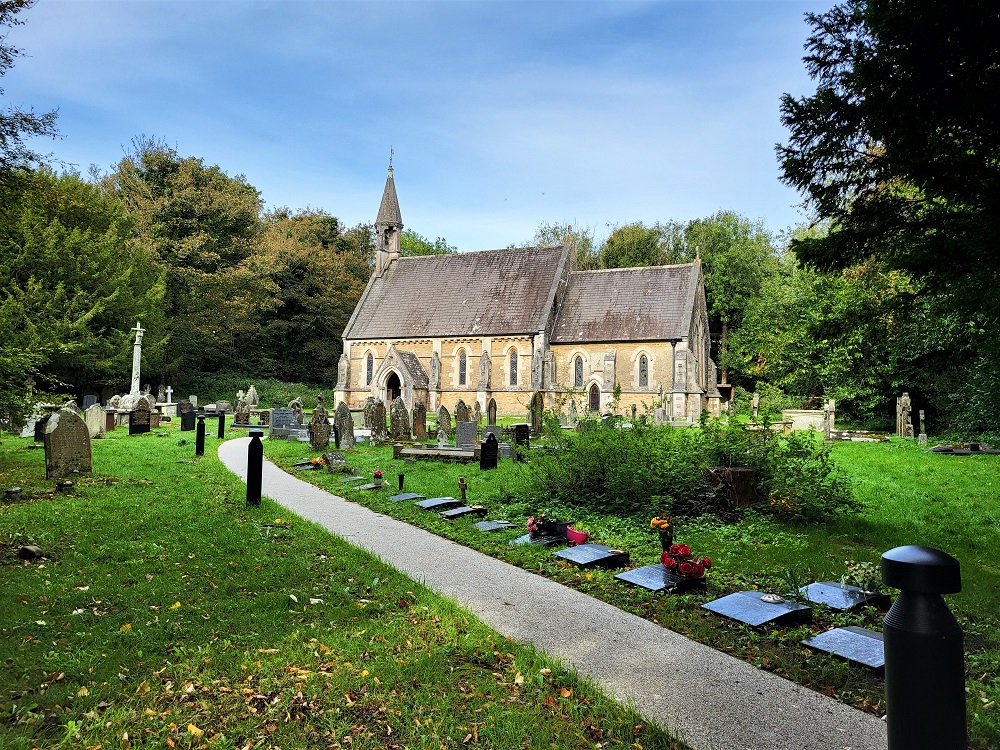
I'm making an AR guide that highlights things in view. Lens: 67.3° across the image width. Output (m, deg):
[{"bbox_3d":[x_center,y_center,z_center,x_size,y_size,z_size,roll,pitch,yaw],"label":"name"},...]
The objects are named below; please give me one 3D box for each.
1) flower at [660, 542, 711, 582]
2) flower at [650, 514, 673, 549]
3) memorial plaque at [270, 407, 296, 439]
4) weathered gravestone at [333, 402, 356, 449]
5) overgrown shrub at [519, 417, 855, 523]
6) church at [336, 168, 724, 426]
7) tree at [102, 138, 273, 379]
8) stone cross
[{"bbox_3d":[1.440,1.440,5.800,0.390,0.300,0.350,0,-4,10],"label":"flower"},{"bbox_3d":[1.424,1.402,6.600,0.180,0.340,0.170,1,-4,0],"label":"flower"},{"bbox_3d":[-8.089,1.789,28.000,0.240,1.200,1.000,-2,-5,38],"label":"memorial plaque"},{"bbox_3d":[-4.844,1.589,23.400,0.170,1.420,0.680,-1,-4,32],"label":"weathered gravestone"},{"bbox_3d":[2.694,1.283,11.400,4.300,1.350,3.000,1,-4,0],"label":"overgrown shrub"},{"bbox_3d":[1.754,-7.311,54.806,26.700,20.614,12.700,-1,-4,23],"label":"church"},{"bbox_3d":[-24.131,-8.224,58.000,12.500,19.500,12.000,2,-4,-16],"label":"tree"},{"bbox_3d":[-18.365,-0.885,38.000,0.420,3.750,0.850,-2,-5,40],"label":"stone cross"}]

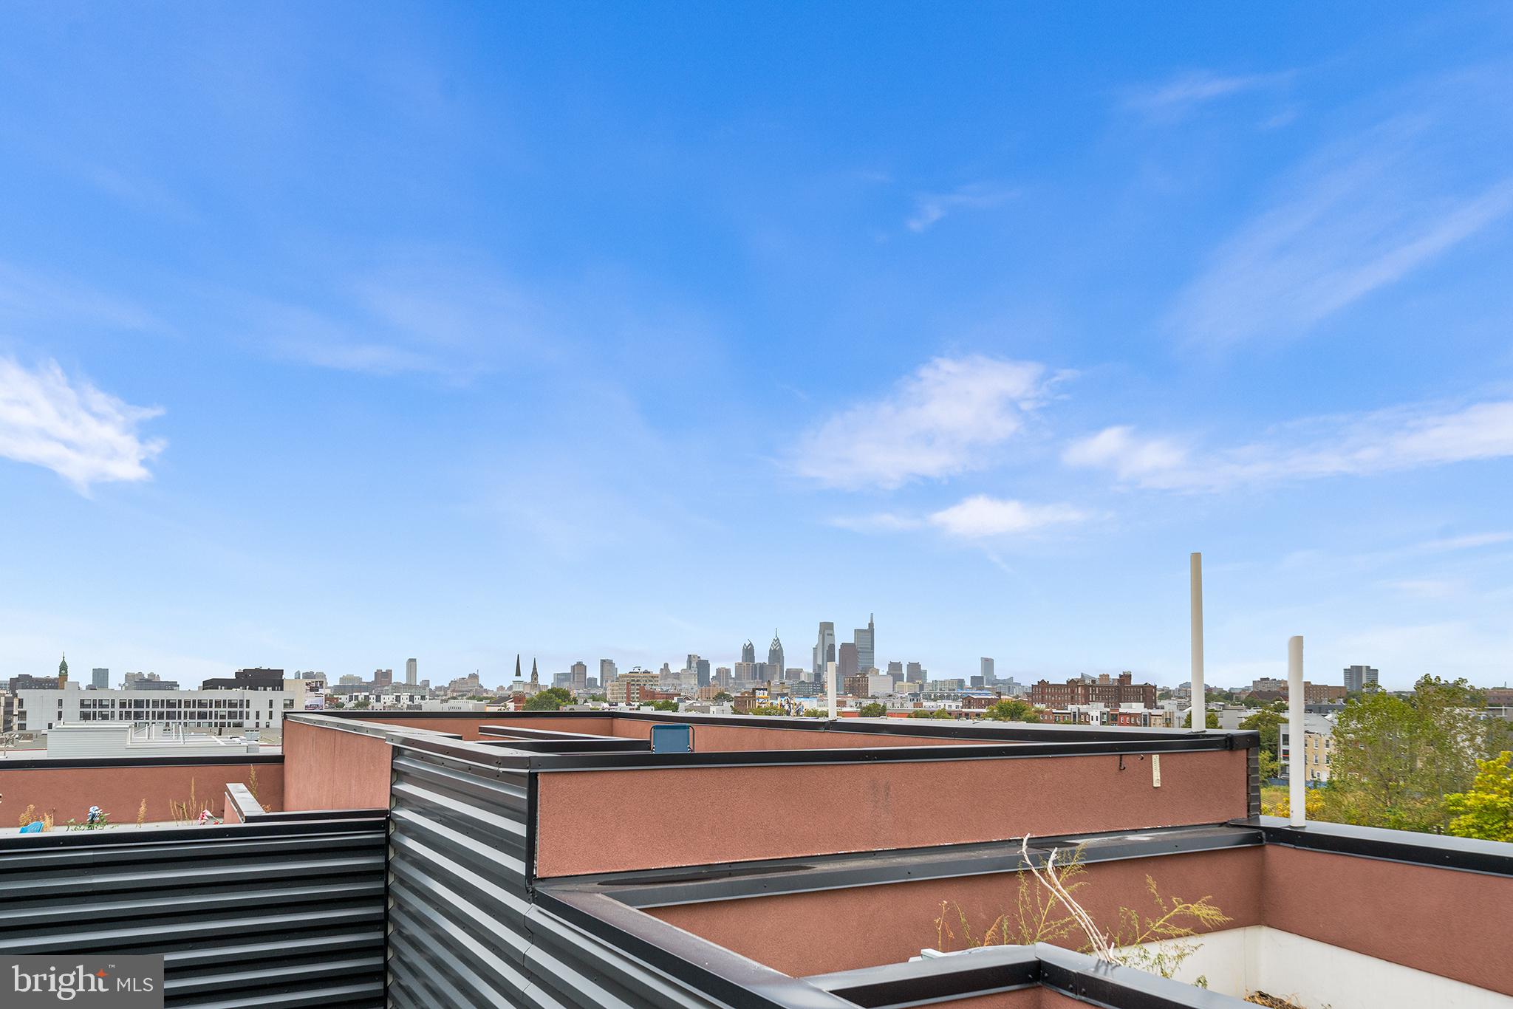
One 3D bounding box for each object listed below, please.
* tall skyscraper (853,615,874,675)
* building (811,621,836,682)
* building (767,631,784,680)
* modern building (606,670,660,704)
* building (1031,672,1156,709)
[{"bbox_3d":[402.520,577.800,3795.220,57.000,340.000,46.000,5,-12,-26],"label":"tall skyscraper"},{"bbox_3d":[257.640,581.240,3726.150,50.000,297.000,46.000,5,-12,-26],"label":"building"},{"bbox_3d":[77.760,618.020,3880.320,44.000,286.000,44.000,5,-12,-26],"label":"building"},{"bbox_3d":[-120.770,185.410,995.710,44.000,43.000,36.000,5,-12,-26],"label":"modern building"},{"bbox_3d":[192.980,110.150,578.810,52.000,29.000,43.000,5,-12,-26],"label":"building"}]

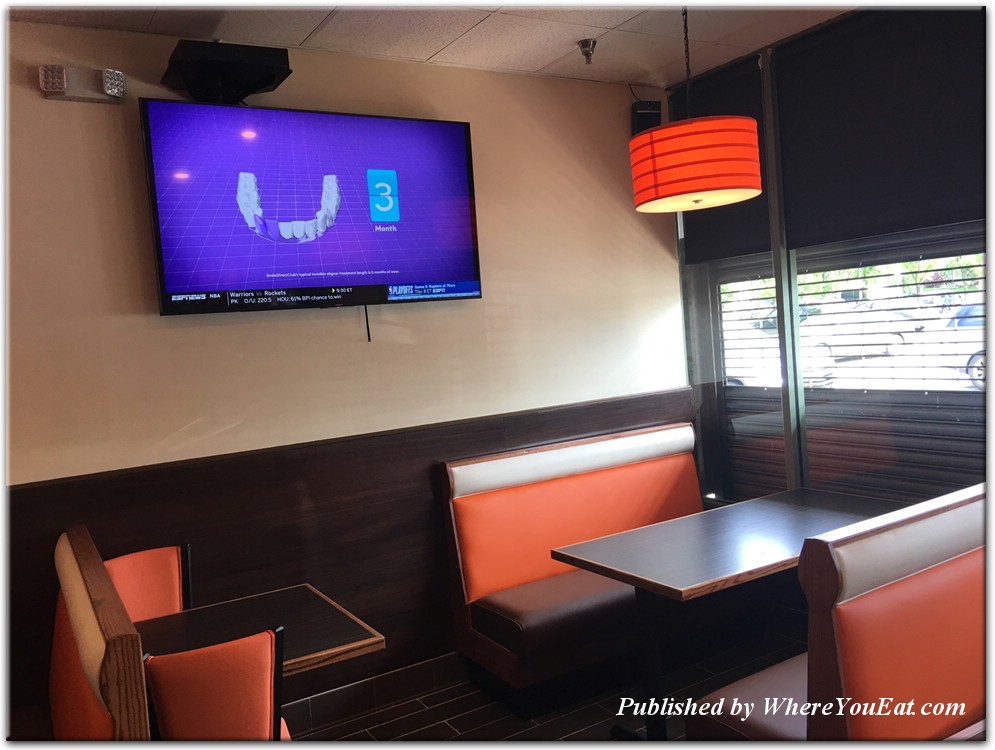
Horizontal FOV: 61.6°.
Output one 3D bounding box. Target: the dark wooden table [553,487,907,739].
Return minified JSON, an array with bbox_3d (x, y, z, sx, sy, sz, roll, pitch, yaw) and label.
[{"bbox_3d":[1.076,0.992,3.380,1.482,0.741,0.757,-7,3,-31],"label":"dark wooden table"}]

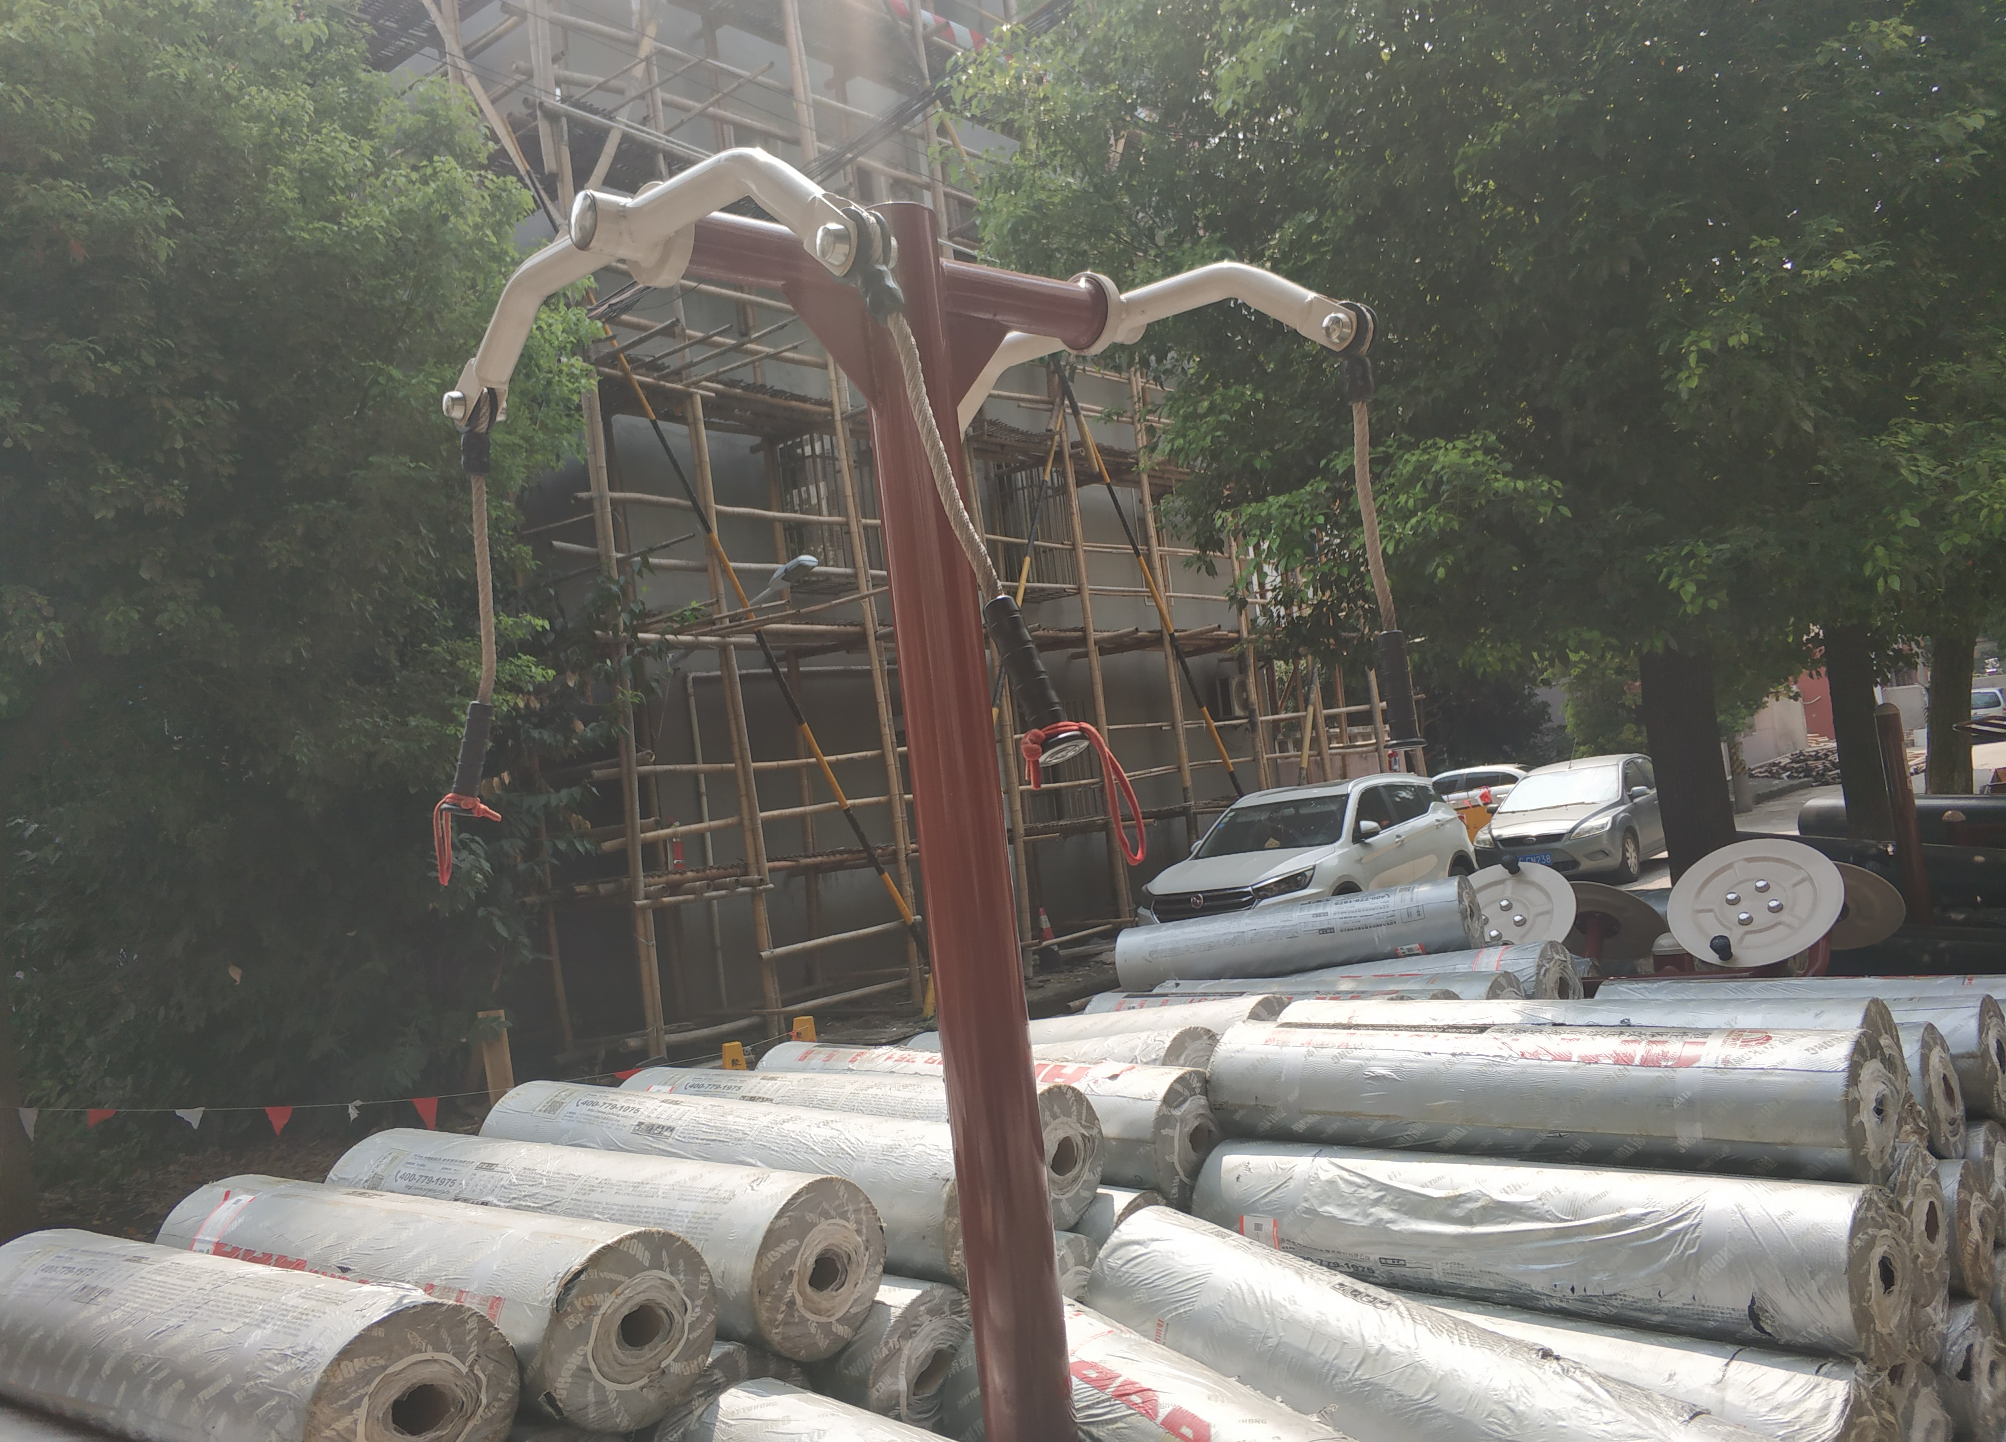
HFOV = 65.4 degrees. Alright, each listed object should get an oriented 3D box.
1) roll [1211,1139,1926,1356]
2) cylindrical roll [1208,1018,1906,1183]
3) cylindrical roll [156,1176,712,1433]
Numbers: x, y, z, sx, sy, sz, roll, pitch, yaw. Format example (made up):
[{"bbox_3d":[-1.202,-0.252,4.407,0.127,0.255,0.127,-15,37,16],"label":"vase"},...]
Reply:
[{"bbox_3d":[0.722,0.735,2.249,0.200,0.200,1.000,-4,-6,-43],"label":"roll"},{"bbox_3d":[0.762,0.555,2.331,0.200,0.200,1.000,-4,-5,-44],"label":"cylindrical roll"},{"bbox_3d":[-0.738,0.683,1.901,1.000,0.200,0.200,-11,-5,42],"label":"cylindrical roll"}]

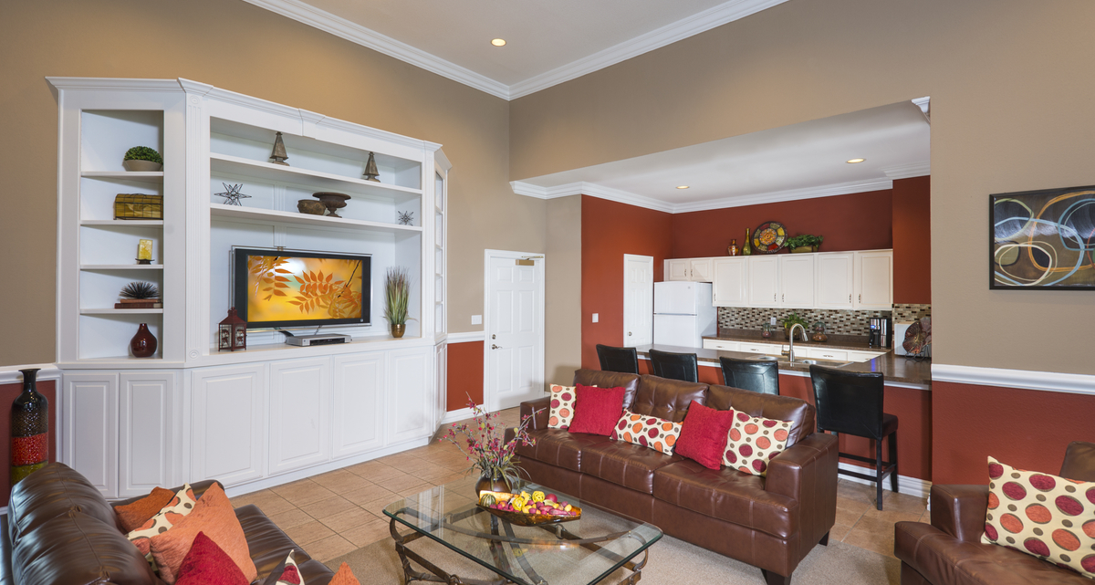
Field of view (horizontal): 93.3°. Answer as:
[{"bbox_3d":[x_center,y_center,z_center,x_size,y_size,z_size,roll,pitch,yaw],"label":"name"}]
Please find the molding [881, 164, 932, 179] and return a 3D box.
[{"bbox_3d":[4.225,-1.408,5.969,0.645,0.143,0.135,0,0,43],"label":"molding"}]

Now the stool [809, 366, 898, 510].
[{"bbox_3d":[2.380,1.069,4.003,0.490,0.995,0.585,0,0,43],"label":"stool"}]

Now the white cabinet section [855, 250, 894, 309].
[{"bbox_3d":[4.291,-0.156,6.734,0.409,0.764,0.330,0,0,42],"label":"white cabinet section"}]

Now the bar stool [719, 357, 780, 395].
[{"bbox_3d":[1.835,1.059,4.475,0.480,1.000,0.550,0,0,42],"label":"bar stool"}]

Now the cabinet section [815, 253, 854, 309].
[{"bbox_3d":[3.964,-0.156,7.032,0.475,0.764,0.330,0,0,42],"label":"cabinet section"}]

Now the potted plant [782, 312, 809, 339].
[{"bbox_3d":[3.441,0.464,7.178,0.360,0.390,0.340,0,0,42],"label":"potted plant"}]

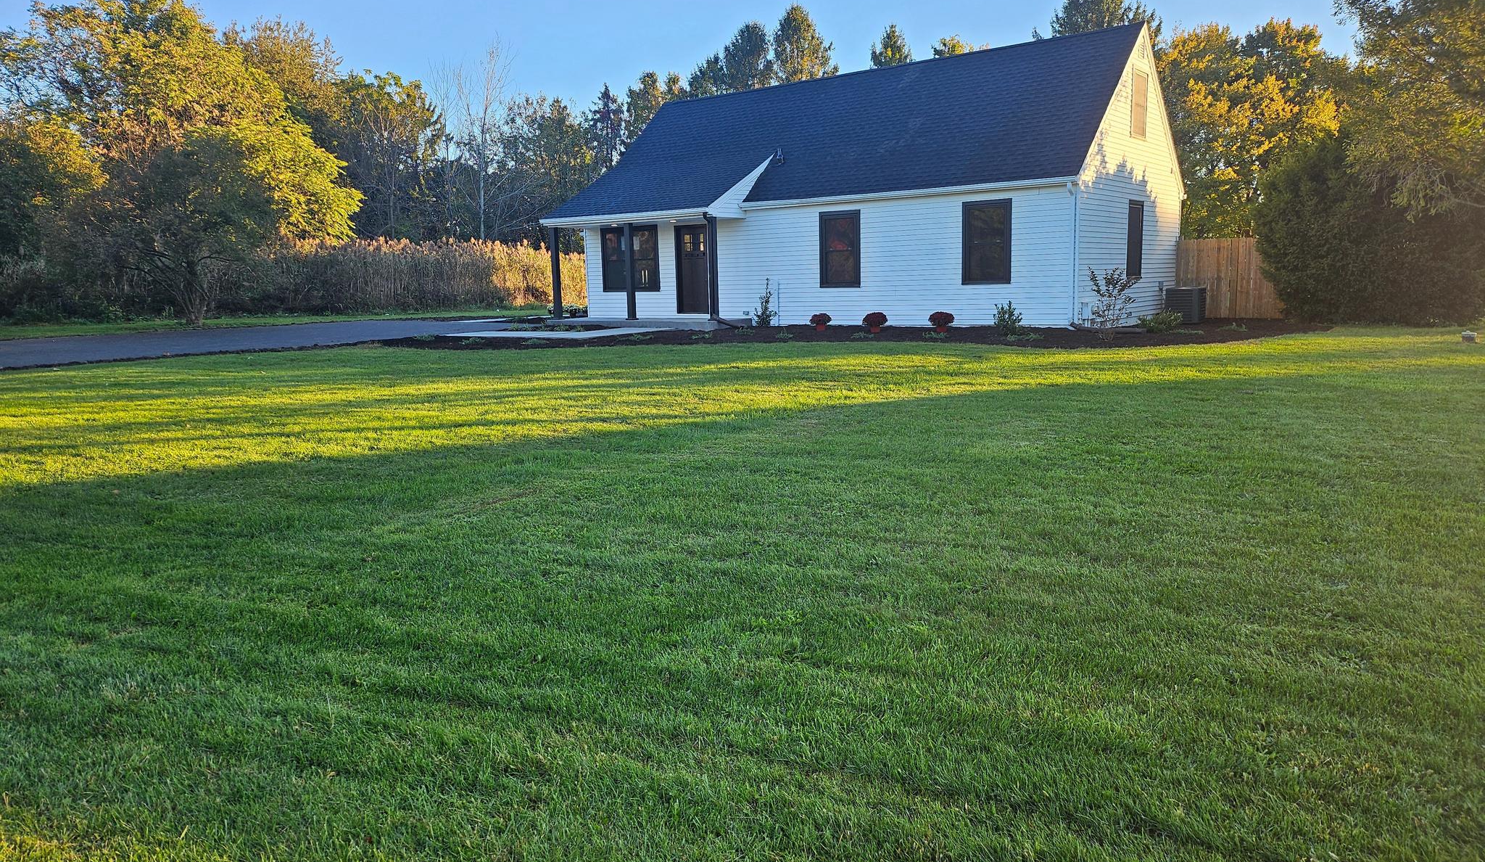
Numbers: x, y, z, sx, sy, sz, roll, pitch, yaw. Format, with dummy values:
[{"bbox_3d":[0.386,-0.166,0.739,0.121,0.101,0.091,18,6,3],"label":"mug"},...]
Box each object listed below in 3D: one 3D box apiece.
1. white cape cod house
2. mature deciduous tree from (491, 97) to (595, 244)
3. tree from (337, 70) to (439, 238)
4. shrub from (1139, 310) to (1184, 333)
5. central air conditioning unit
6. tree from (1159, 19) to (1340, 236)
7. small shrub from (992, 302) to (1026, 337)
[{"bbox_3d":[2.816,-5.727,25.107,13.102,6.118,8.826,5,10,37],"label":"white cape cod house"},{"bbox_3d":[-10.777,-12.418,55.806,6.200,11.288,6.200,-3,8,-10],"label":"mature deciduous tree"},{"bbox_3d":[-16.161,-11.118,48.366,5.600,11.165,5.600,-4,9,-18],"label":"tree"},{"bbox_3d":[8.340,-2.216,20.524,0.850,0.460,0.750,5,10,37],"label":"shrub"},{"bbox_3d":[9.900,-2.787,22.853,0.740,0.780,0.740,5,10,37],"label":"central air conditioning unit"},{"bbox_3d":[16.698,-8.860,34.277,7.200,9.304,7.200,2,9,25],"label":"tree"},{"bbox_3d":[5.016,-2.109,19.266,0.580,0.620,0.550,5,10,37],"label":"small shrub"}]

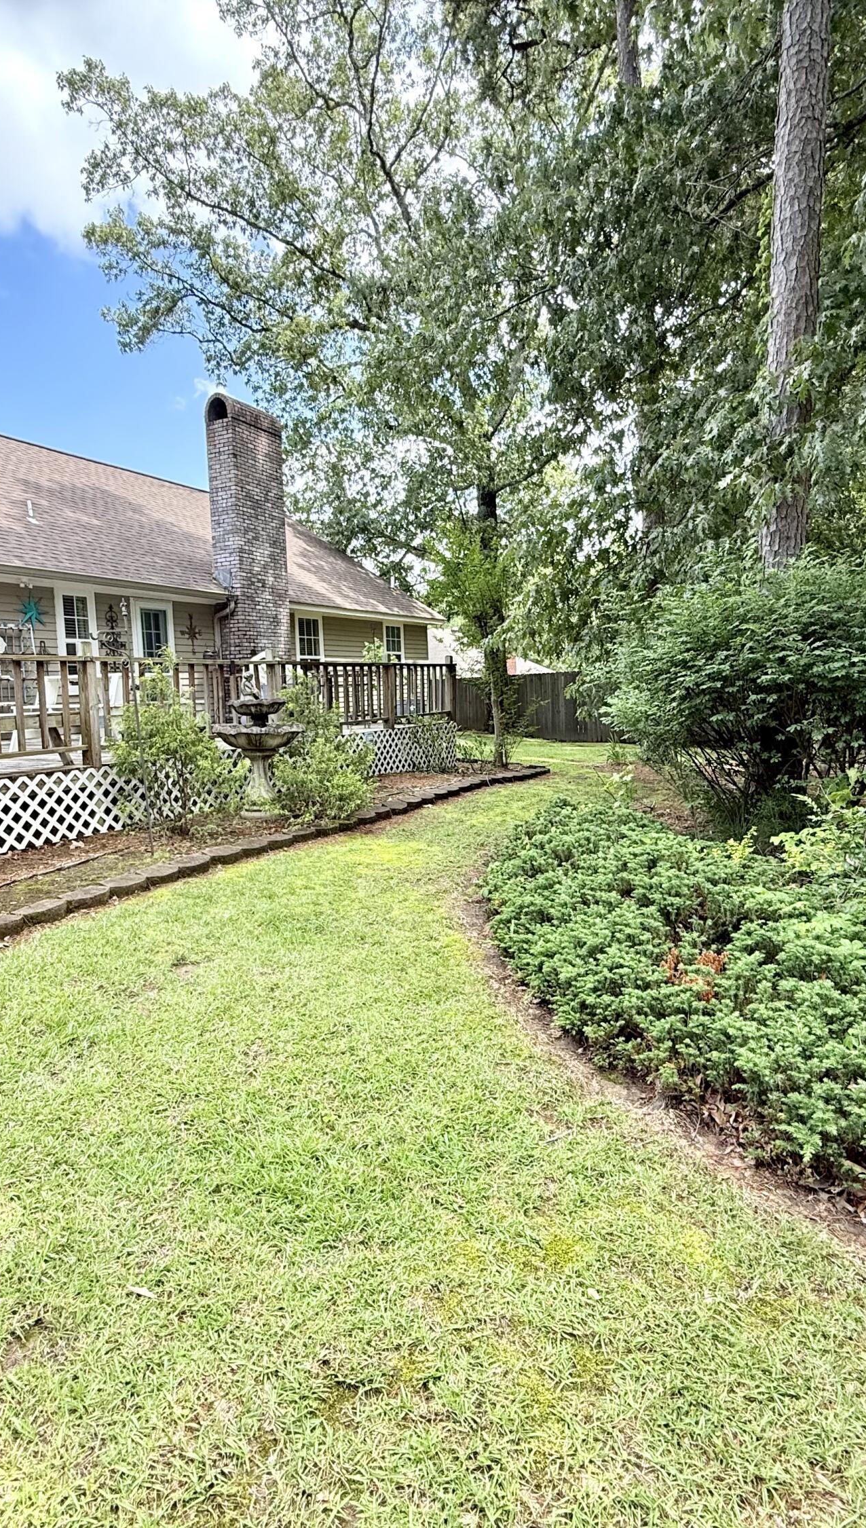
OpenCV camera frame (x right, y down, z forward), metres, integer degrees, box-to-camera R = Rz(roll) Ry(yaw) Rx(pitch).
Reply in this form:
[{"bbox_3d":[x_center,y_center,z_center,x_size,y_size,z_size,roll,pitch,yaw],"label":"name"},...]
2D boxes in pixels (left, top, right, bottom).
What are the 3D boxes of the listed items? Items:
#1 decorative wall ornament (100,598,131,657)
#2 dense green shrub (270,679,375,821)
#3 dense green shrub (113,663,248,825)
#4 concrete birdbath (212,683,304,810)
[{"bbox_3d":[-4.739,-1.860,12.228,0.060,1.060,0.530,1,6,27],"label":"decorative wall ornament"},{"bbox_3d":[-1.030,-0.148,7.371,0.900,1.230,0.900,-2,6,0],"label":"dense green shrub"},{"bbox_3d":[-2.167,-0.152,6.942,0.950,1.380,1.020,1,6,27],"label":"dense green shrub"},{"bbox_3d":[-1.610,-0.159,7.465,0.820,1.240,0.820,1,6,27],"label":"concrete birdbath"}]

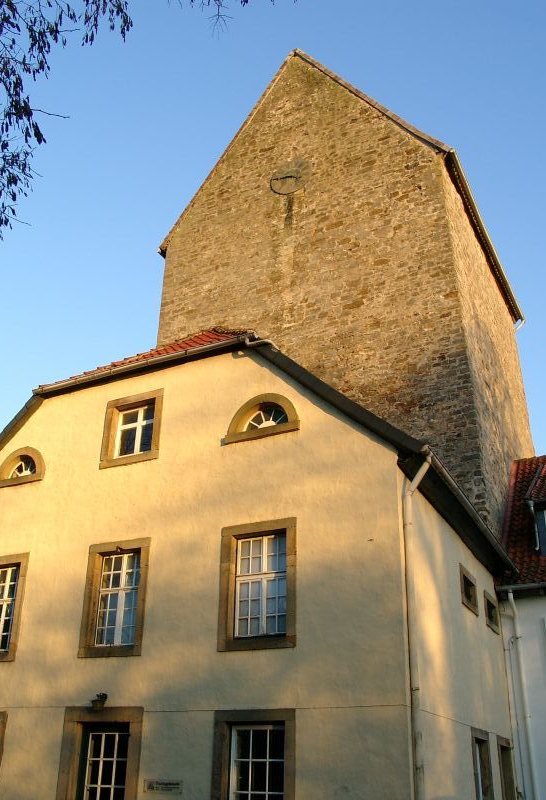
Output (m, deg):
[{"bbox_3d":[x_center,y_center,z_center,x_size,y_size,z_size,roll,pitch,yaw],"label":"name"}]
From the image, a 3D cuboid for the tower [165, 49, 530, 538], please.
[{"bbox_3d":[3.054,0.787,29.134,11.357,27.647,10.910,-12,-29,25],"label":"tower"}]

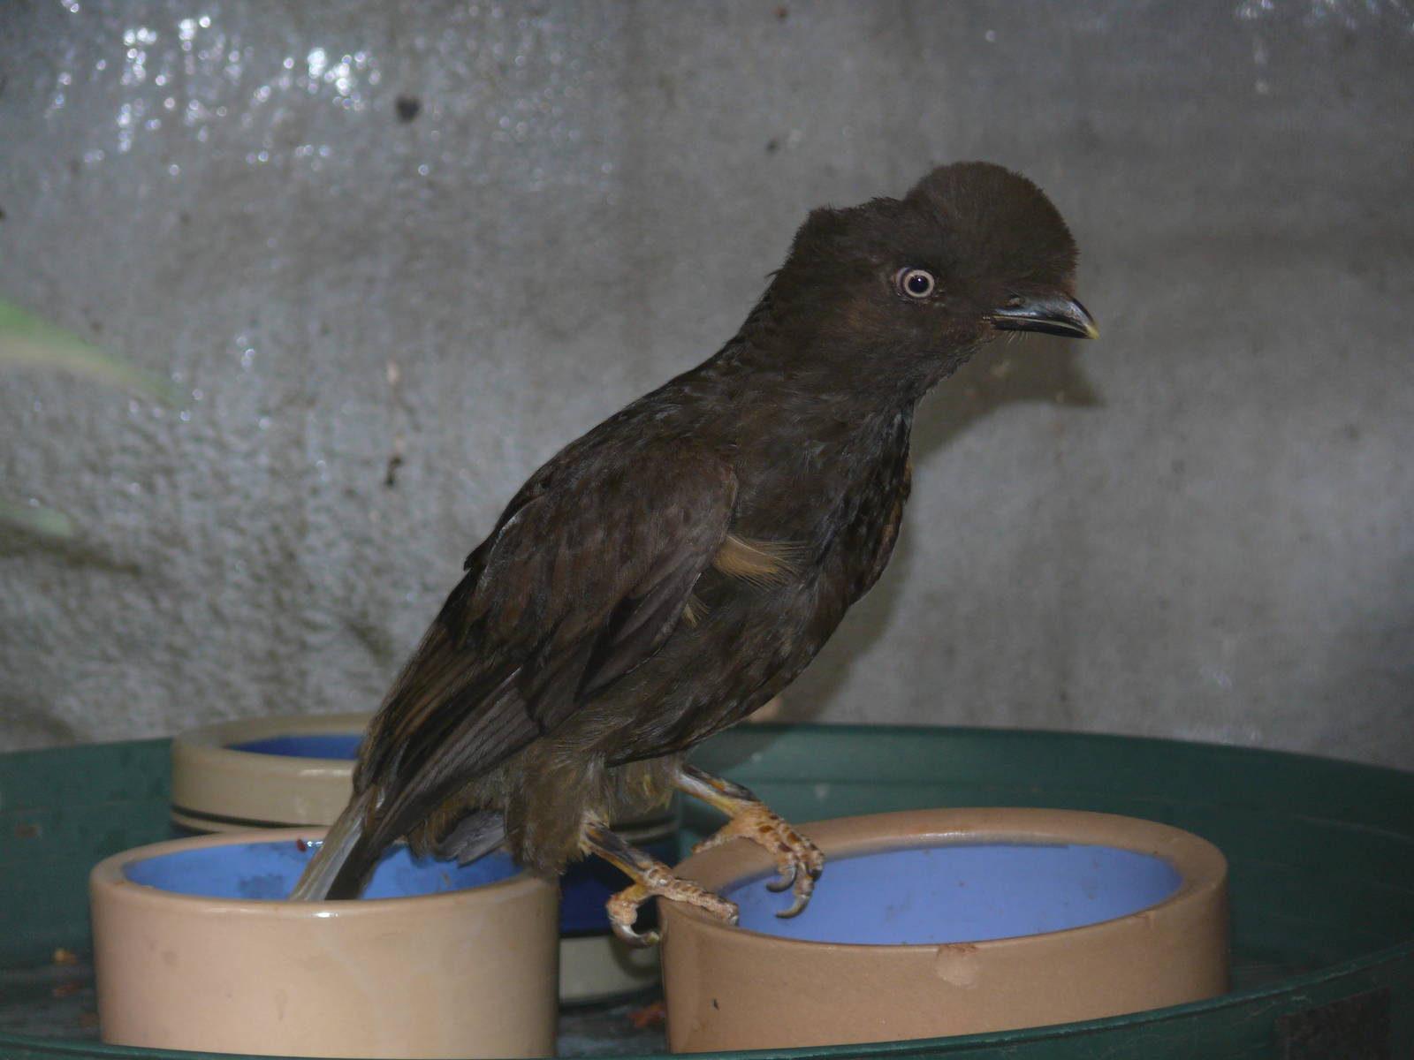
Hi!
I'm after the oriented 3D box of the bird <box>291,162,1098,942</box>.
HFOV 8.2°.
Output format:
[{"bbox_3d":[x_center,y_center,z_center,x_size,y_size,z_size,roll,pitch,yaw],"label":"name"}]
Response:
[{"bbox_3d":[-0.004,0.007,2.600,0.209,0.202,0.090,0,8,10],"label":"bird"}]

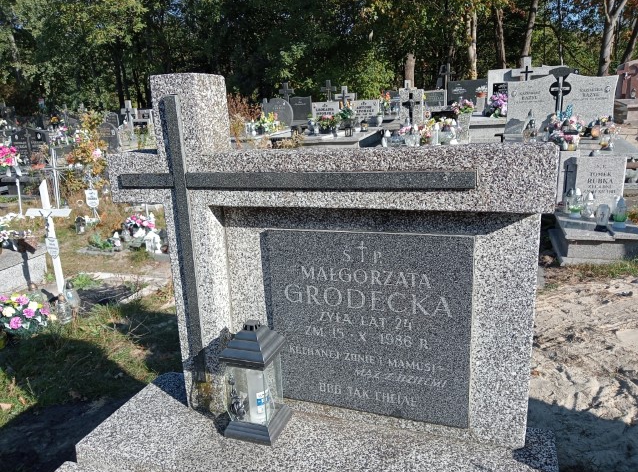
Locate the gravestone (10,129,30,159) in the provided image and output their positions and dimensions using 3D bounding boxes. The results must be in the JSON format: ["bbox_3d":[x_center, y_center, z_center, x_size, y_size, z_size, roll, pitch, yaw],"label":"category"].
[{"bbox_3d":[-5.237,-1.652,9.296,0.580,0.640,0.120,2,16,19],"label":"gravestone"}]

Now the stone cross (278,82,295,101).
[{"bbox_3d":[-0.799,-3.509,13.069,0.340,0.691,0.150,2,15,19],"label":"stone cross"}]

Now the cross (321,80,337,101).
[{"bbox_3d":[0.247,-3.452,12.581,0.390,0.620,0.100,1,16,15],"label":"cross"}]

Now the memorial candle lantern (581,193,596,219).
[{"bbox_3d":[2.313,-0.262,4.434,0.105,0.218,0.105,2,15,19],"label":"memorial candle lantern"}]

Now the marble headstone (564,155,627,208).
[{"bbox_3d":[2.515,-0.475,4.657,0.418,0.476,0.080,2,15,19],"label":"marble headstone"}]

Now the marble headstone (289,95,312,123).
[{"bbox_3d":[-0.443,-3.183,13.046,0.553,0.610,0.100,2,15,19],"label":"marble headstone"}]

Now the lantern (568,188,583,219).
[{"bbox_3d":[2.045,-0.258,4.093,0.090,0.228,0.090,2,16,20],"label":"lantern"}]

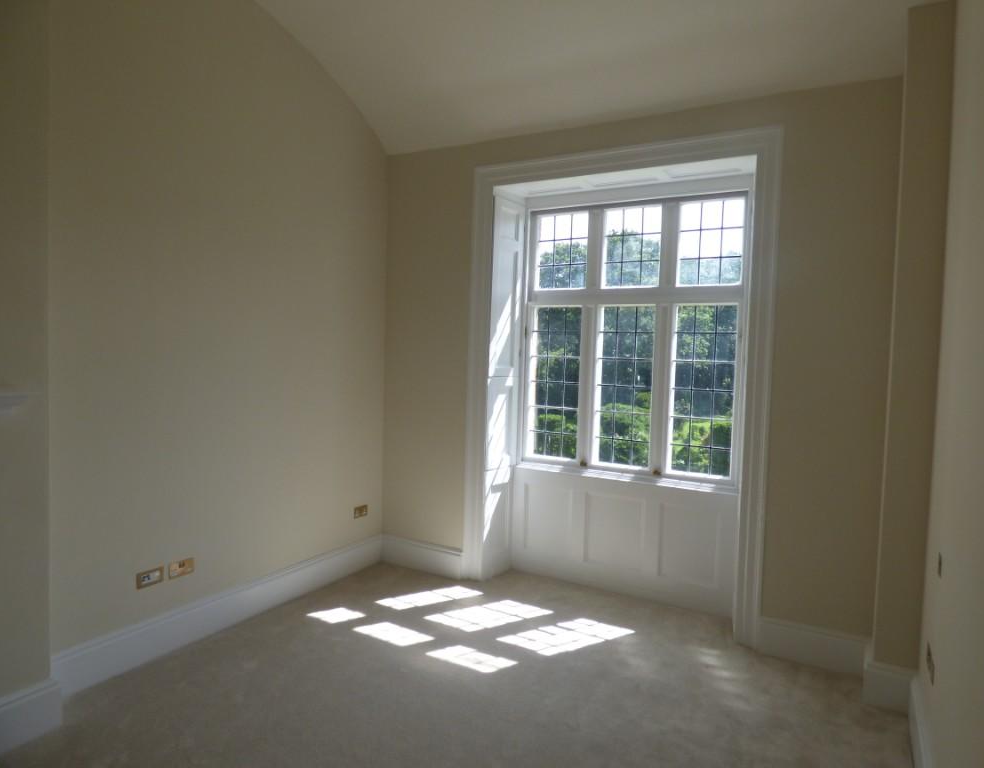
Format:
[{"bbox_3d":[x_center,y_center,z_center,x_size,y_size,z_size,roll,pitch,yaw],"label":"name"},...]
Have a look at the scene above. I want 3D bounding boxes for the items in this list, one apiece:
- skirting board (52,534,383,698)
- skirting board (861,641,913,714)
[{"bbox_3d":[-1.500,1.364,3.804,0.030,0.218,2.394,3,3,29],"label":"skirting board"},{"bbox_3d":[2.021,1.502,3.046,0.212,0.222,0.294,3,3,29],"label":"skirting board"}]

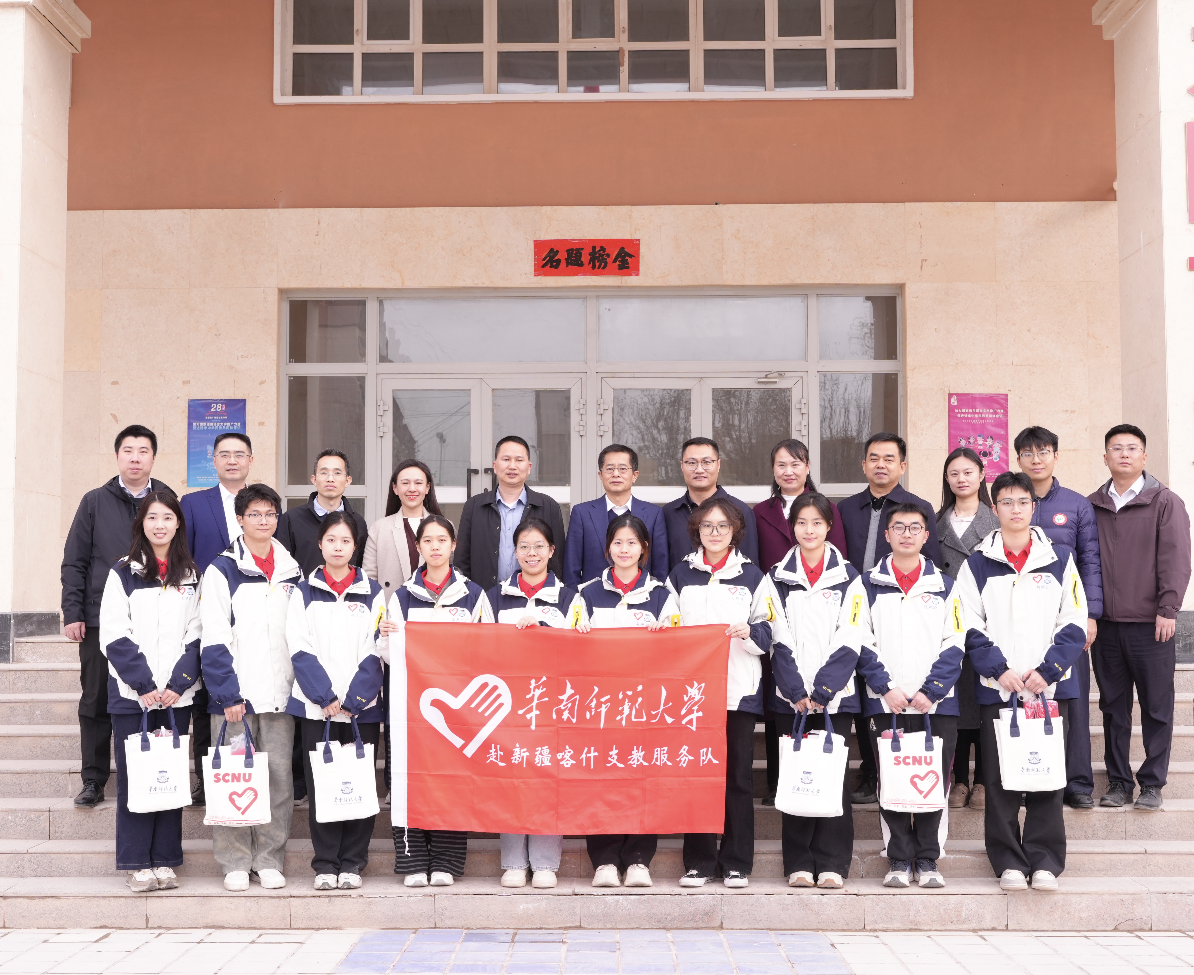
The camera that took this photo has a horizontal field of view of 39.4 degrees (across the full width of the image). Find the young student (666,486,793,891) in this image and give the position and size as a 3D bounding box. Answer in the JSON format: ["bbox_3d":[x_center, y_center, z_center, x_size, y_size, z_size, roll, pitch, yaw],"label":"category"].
[{"bbox_3d":[0.535,0.870,7.245,0.500,1.685,0.360,-1,-4,8],"label":"young student"}]

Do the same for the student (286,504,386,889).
[{"bbox_3d":[-1.149,0.919,7.302,0.430,1.631,0.320,1,-4,-9],"label":"student"}]

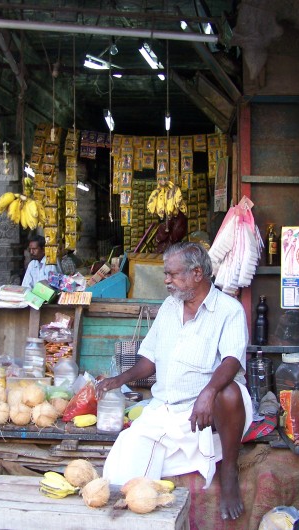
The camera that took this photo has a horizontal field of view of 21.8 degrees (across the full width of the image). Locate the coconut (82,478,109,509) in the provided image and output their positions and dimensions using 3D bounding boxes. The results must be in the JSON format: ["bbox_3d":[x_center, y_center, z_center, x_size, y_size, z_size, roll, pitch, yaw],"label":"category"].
[{"bbox_3d":[-0.188,0.795,2.700,0.104,0.104,0.104,0,1,8],"label":"coconut"}]

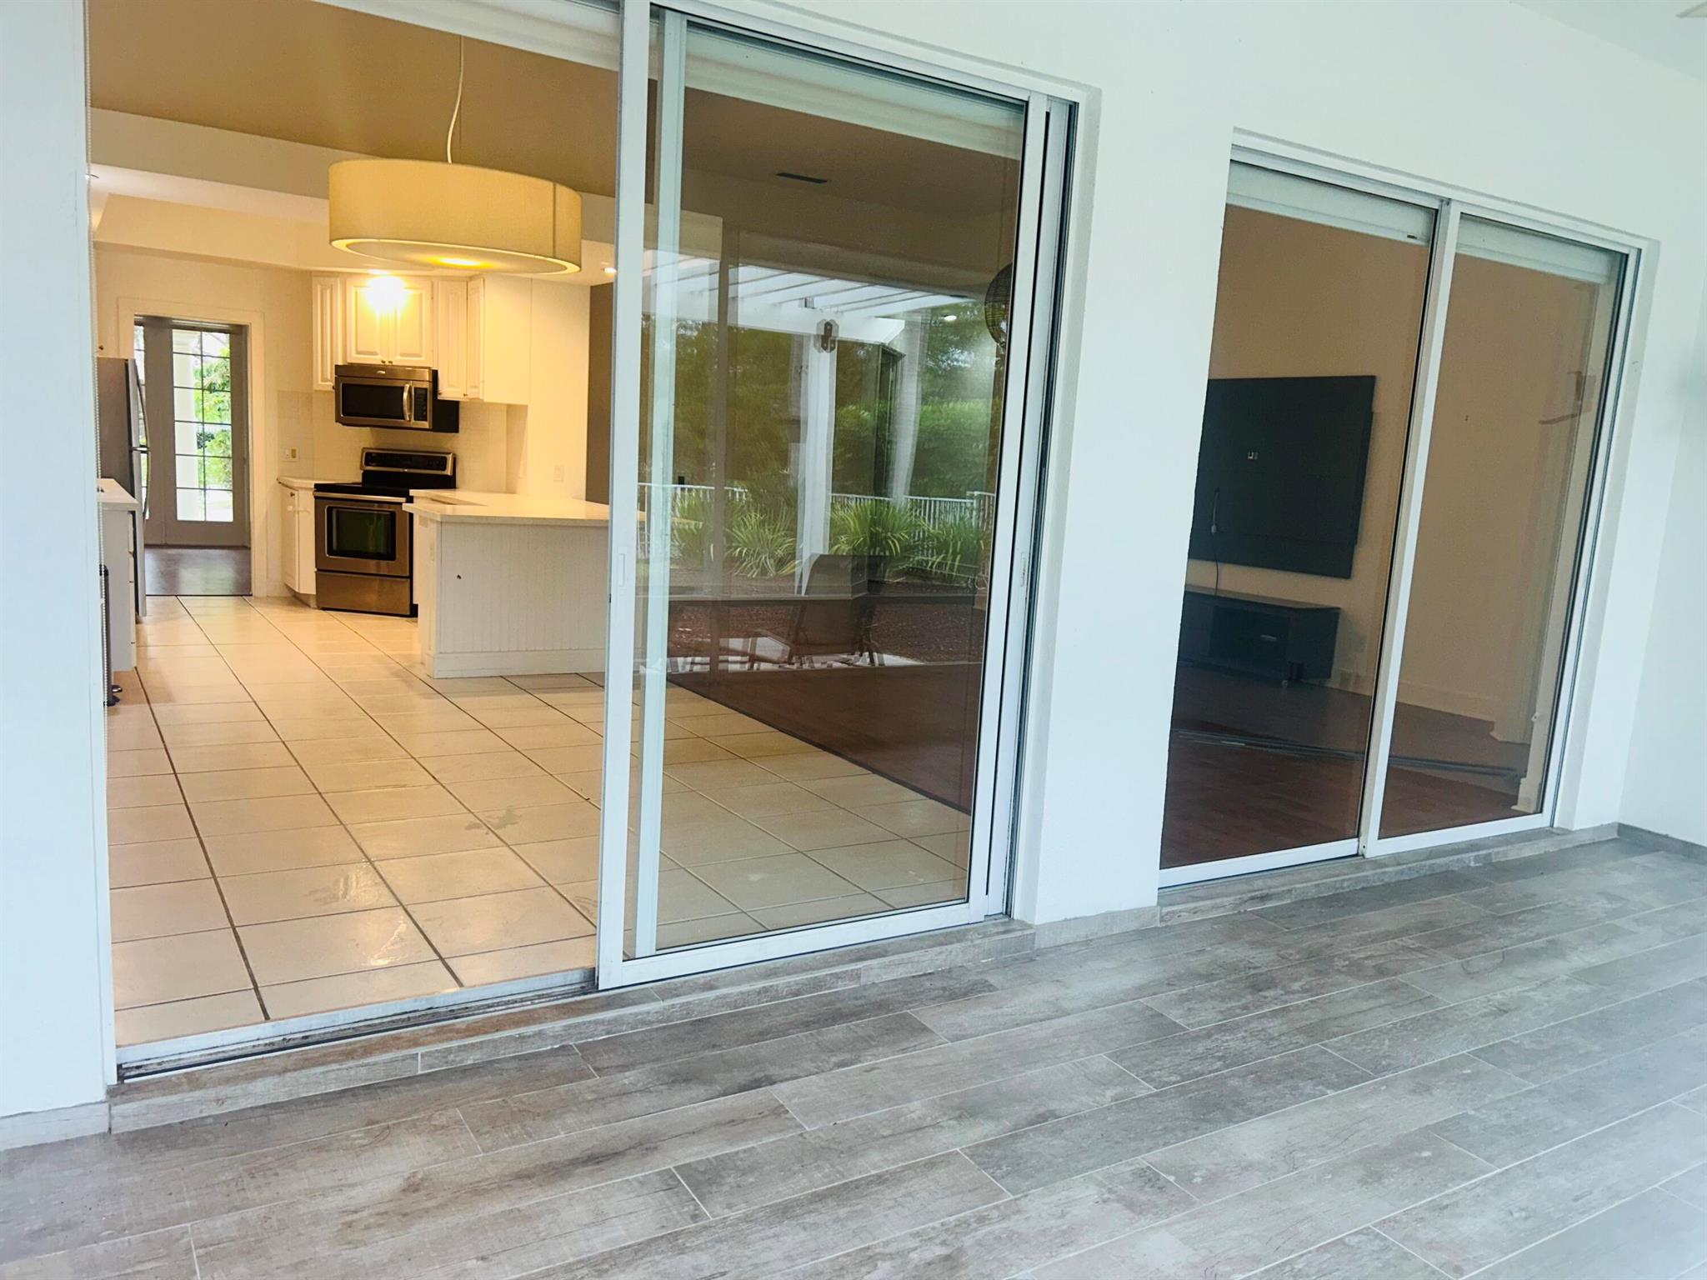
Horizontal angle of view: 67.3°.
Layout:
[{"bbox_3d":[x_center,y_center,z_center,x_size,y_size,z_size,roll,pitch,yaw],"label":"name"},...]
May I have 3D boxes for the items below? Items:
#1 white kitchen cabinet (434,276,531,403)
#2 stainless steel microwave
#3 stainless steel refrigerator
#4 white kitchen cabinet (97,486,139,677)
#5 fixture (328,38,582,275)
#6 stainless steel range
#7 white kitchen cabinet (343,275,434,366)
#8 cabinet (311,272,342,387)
[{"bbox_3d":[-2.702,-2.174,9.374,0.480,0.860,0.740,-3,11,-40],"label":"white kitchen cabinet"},{"bbox_3d":[-3.420,-1.813,9.645,0.760,0.435,0.400,5,8,11],"label":"stainless steel microwave"},{"bbox_3d":[-5.167,-1.028,8.538,0.790,1.720,0.800,-2,10,-32],"label":"stainless steel refrigerator"},{"bbox_3d":[-4.510,-0.411,7.339,0.650,0.910,1.950,-2,10,-32],"label":"white kitchen cabinet"},{"bbox_3d":[-1.260,-1.618,4.113,0.770,0.766,0.770,-2,10,-32],"label":"fixture"},{"bbox_3d":[-3.506,-0.820,9.644,0.760,1.190,0.680,5,8,11],"label":"stainless steel range"},{"bbox_3d":[-3.381,-2.359,9.603,0.760,0.630,0.335,5,8,11],"label":"white kitchen cabinet"},{"bbox_3d":[-3.885,-2.298,9.711,0.250,0.845,0.340,5,8,11],"label":"cabinet"}]

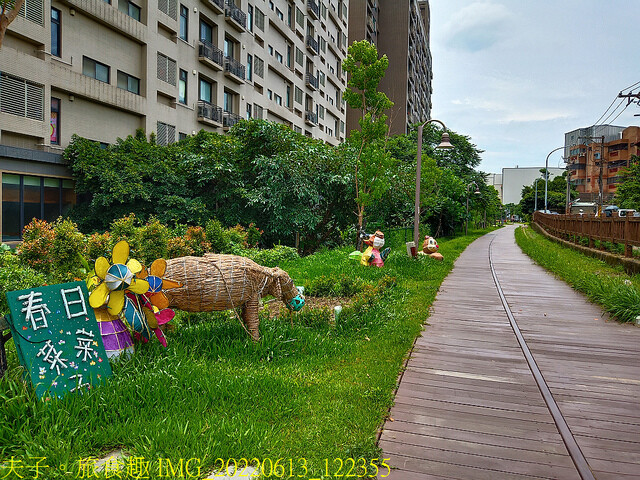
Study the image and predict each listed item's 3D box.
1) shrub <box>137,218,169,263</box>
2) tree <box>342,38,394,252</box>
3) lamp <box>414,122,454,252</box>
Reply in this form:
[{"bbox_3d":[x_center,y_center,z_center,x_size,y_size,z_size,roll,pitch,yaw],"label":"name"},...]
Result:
[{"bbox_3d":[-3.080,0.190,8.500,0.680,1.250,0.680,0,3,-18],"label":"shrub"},{"bbox_3d":[1.476,-2.796,13.805,1.600,6.120,1.600,2,4,6],"label":"tree"},{"bbox_3d":[3.264,-1.525,13.064,1.050,3.820,0.530,3,4,21],"label":"lamp"}]

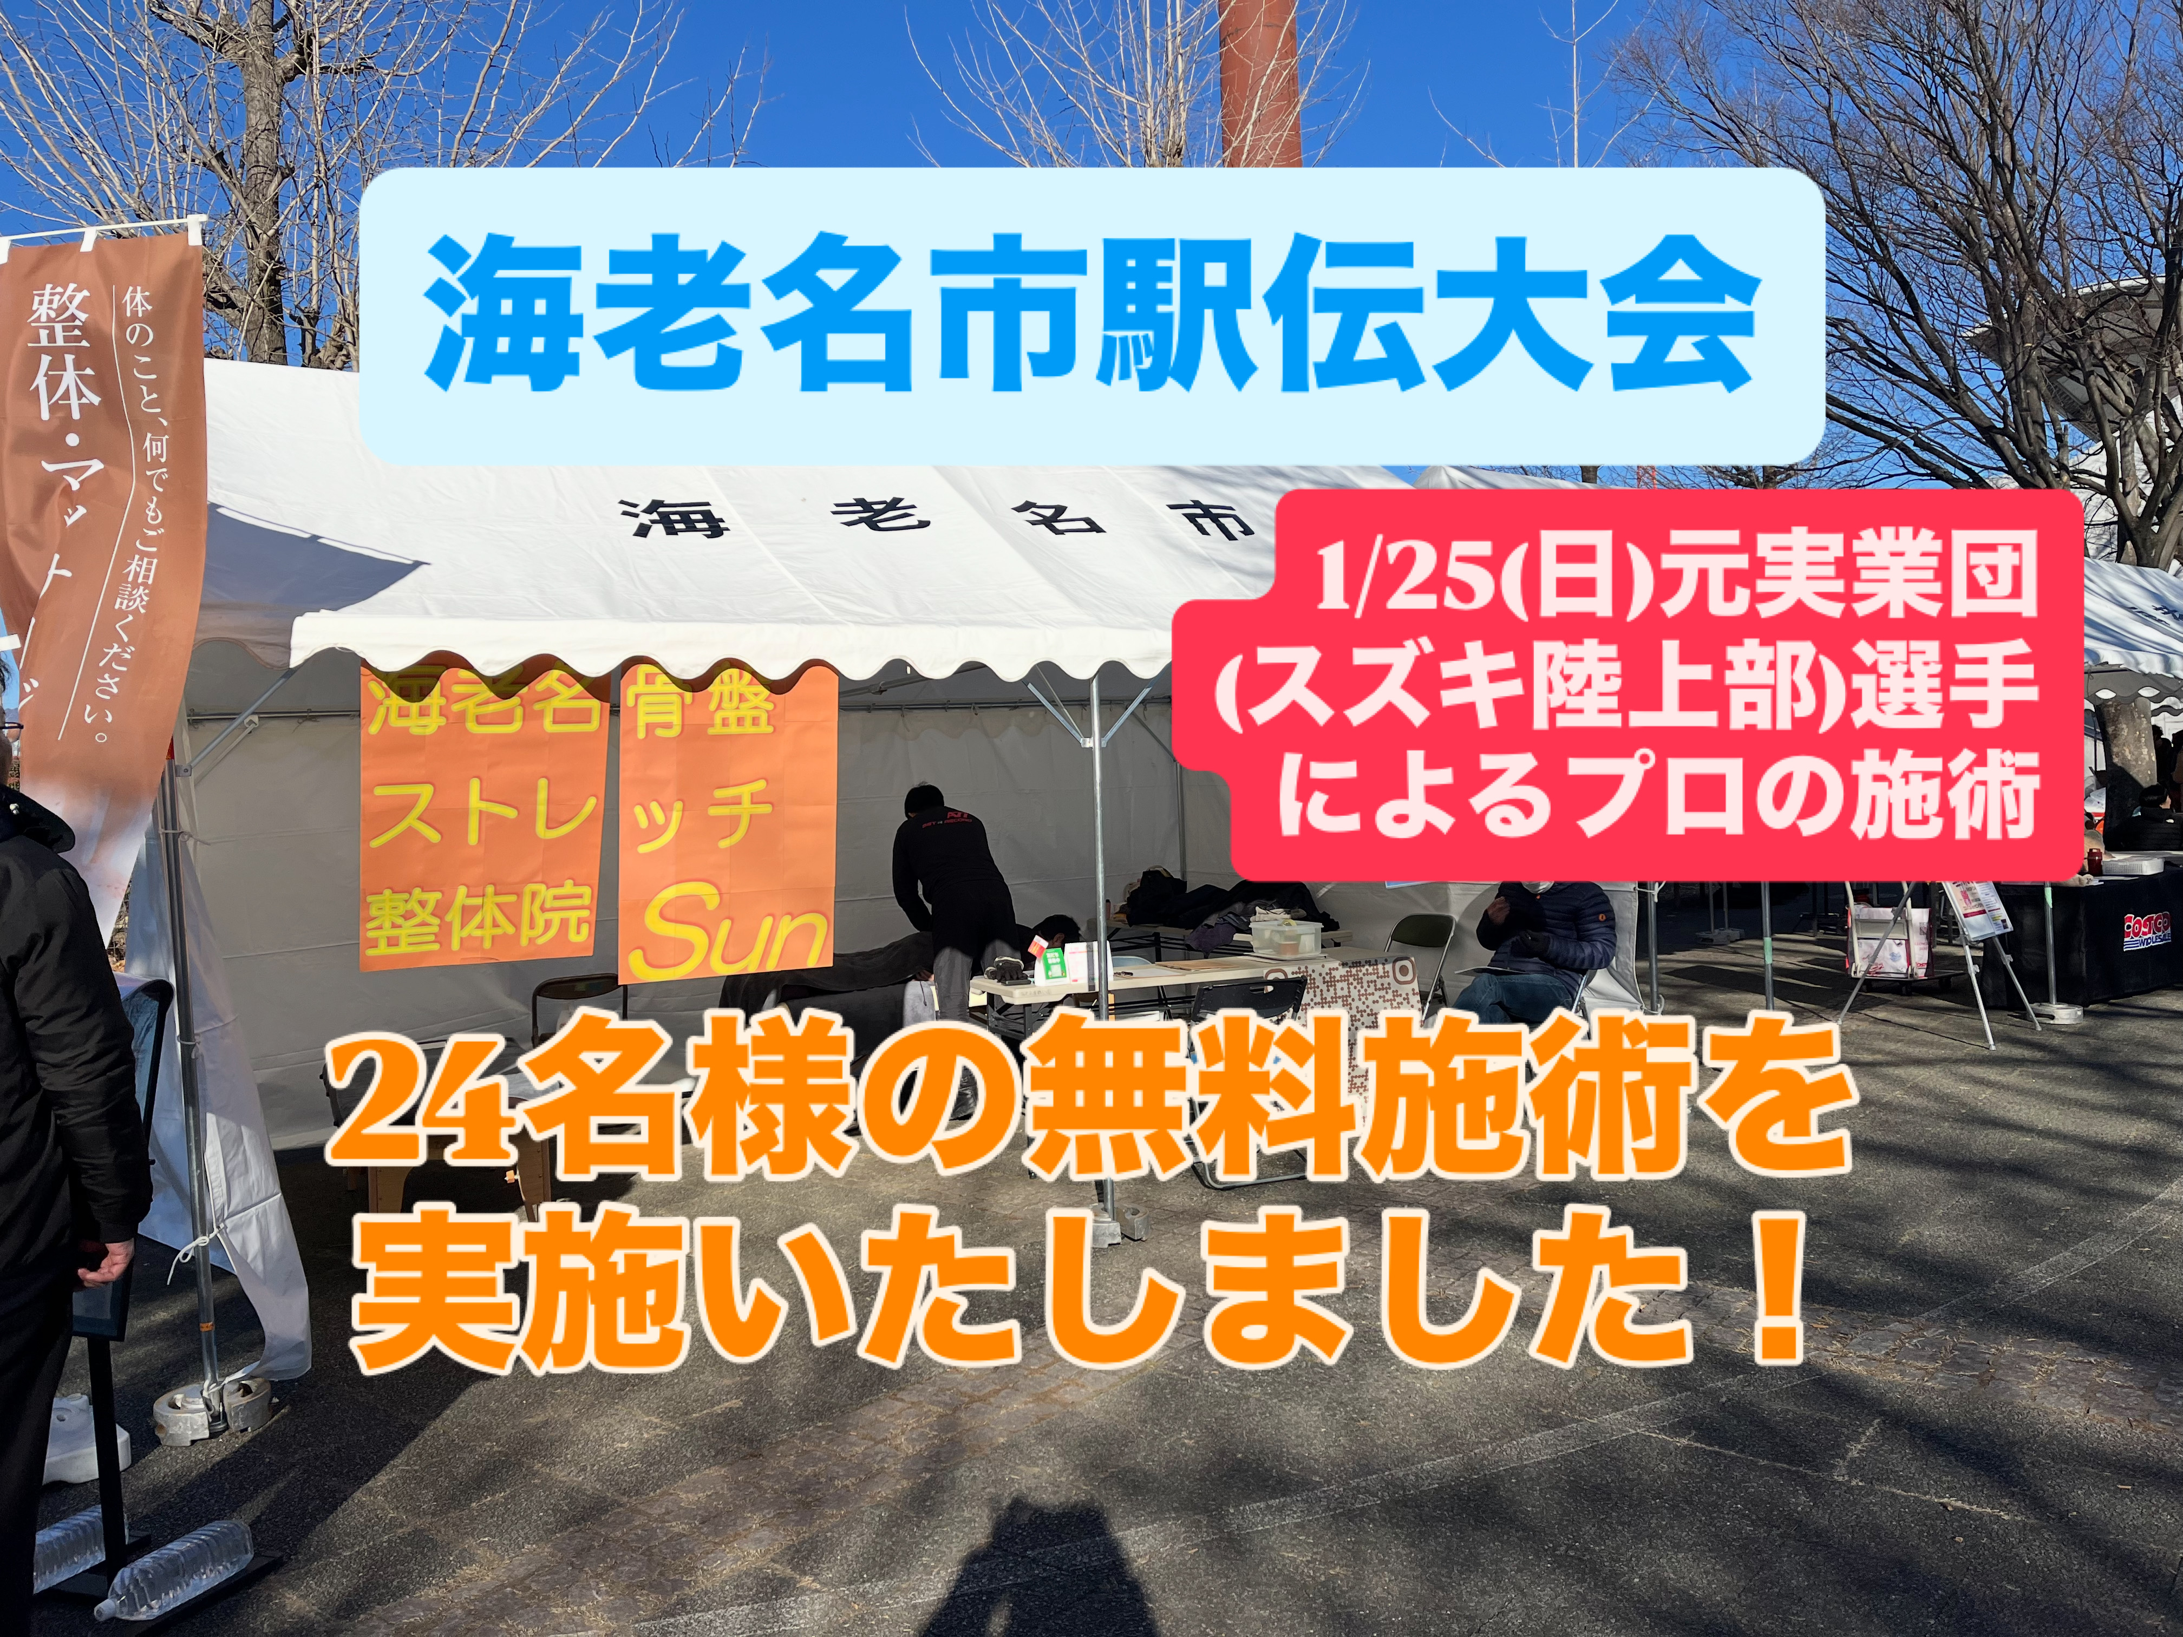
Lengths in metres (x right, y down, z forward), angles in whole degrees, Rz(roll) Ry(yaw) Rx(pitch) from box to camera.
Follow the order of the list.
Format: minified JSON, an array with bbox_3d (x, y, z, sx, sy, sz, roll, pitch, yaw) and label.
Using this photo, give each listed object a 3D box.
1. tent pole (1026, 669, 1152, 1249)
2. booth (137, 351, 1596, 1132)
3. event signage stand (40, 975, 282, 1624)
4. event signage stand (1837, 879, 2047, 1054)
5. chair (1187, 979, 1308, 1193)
[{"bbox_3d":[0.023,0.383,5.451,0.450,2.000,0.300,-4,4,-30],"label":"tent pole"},{"bbox_3d":[-0.872,-0.193,6.914,5.400,3.050,3.600,-4,4,-30],"label":"booth"},{"bbox_3d":[-1.974,0.947,3.242,0.440,1.230,0.480,-1,3,26],"label":"event signage stand"},{"bbox_3d":[4.258,0.397,8.276,0.800,1.360,0.680,1,4,44],"label":"event signage stand"},{"bbox_3d":[0.525,0.950,6.195,0.460,0.750,0.480,-3,3,-21],"label":"chair"}]

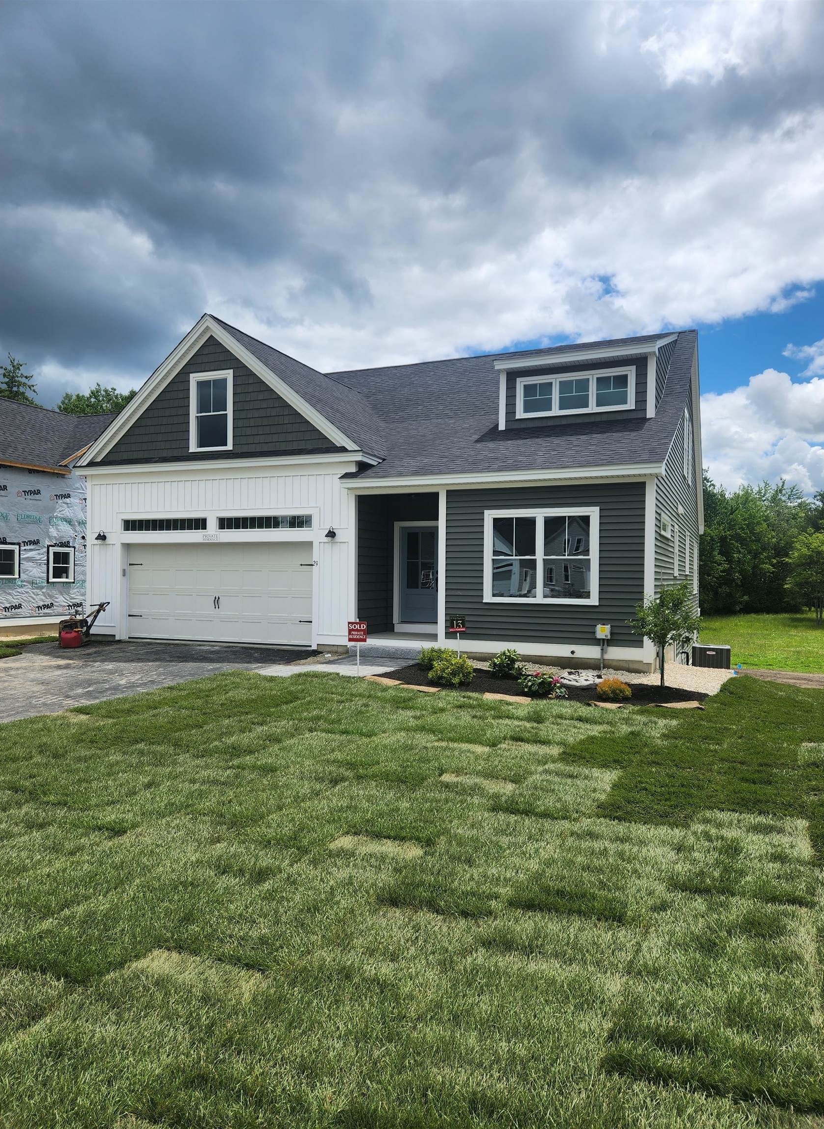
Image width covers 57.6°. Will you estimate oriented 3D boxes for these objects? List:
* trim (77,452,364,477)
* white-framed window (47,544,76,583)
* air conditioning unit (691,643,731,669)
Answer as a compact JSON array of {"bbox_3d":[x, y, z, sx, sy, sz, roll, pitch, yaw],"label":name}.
[{"bbox_3d":[-4.282,-2.102,15.862,7.365,0.190,0.200,0,-1,23],"label":"trim"},{"bbox_3d":[-10.189,0.013,21.800,0.100,1.022,0.862,0,-1,26],"label":"white-framed window"},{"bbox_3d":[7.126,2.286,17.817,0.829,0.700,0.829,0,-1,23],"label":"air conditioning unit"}]

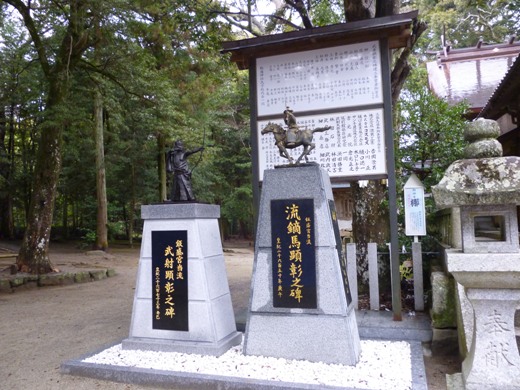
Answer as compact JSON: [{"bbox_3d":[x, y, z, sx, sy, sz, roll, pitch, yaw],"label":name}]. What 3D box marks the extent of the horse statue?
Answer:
[{"bbox_3d":[0.432,-0.594,4.977,0.800,0.532,0.210,-3,-4,19],"label":"horse statue"}]

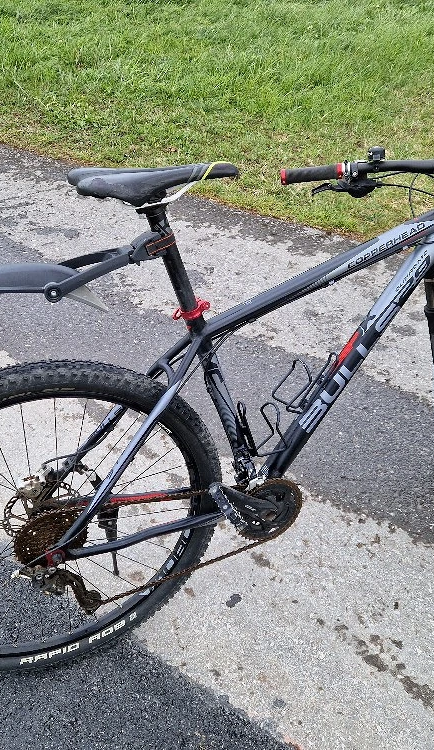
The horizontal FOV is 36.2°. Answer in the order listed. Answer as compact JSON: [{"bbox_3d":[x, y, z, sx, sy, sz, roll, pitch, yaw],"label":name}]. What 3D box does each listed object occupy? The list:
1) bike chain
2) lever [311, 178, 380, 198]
[{"bbox_3d":[-0.064,0.344,1.377,0.548,0.256,0.030,-11,32,-21],"label":"bike chain"},{"bbox_3d":[0.282,-0.411,1.449,0.156,0.032,0.058,-4,30,23],"label":"lever"}]

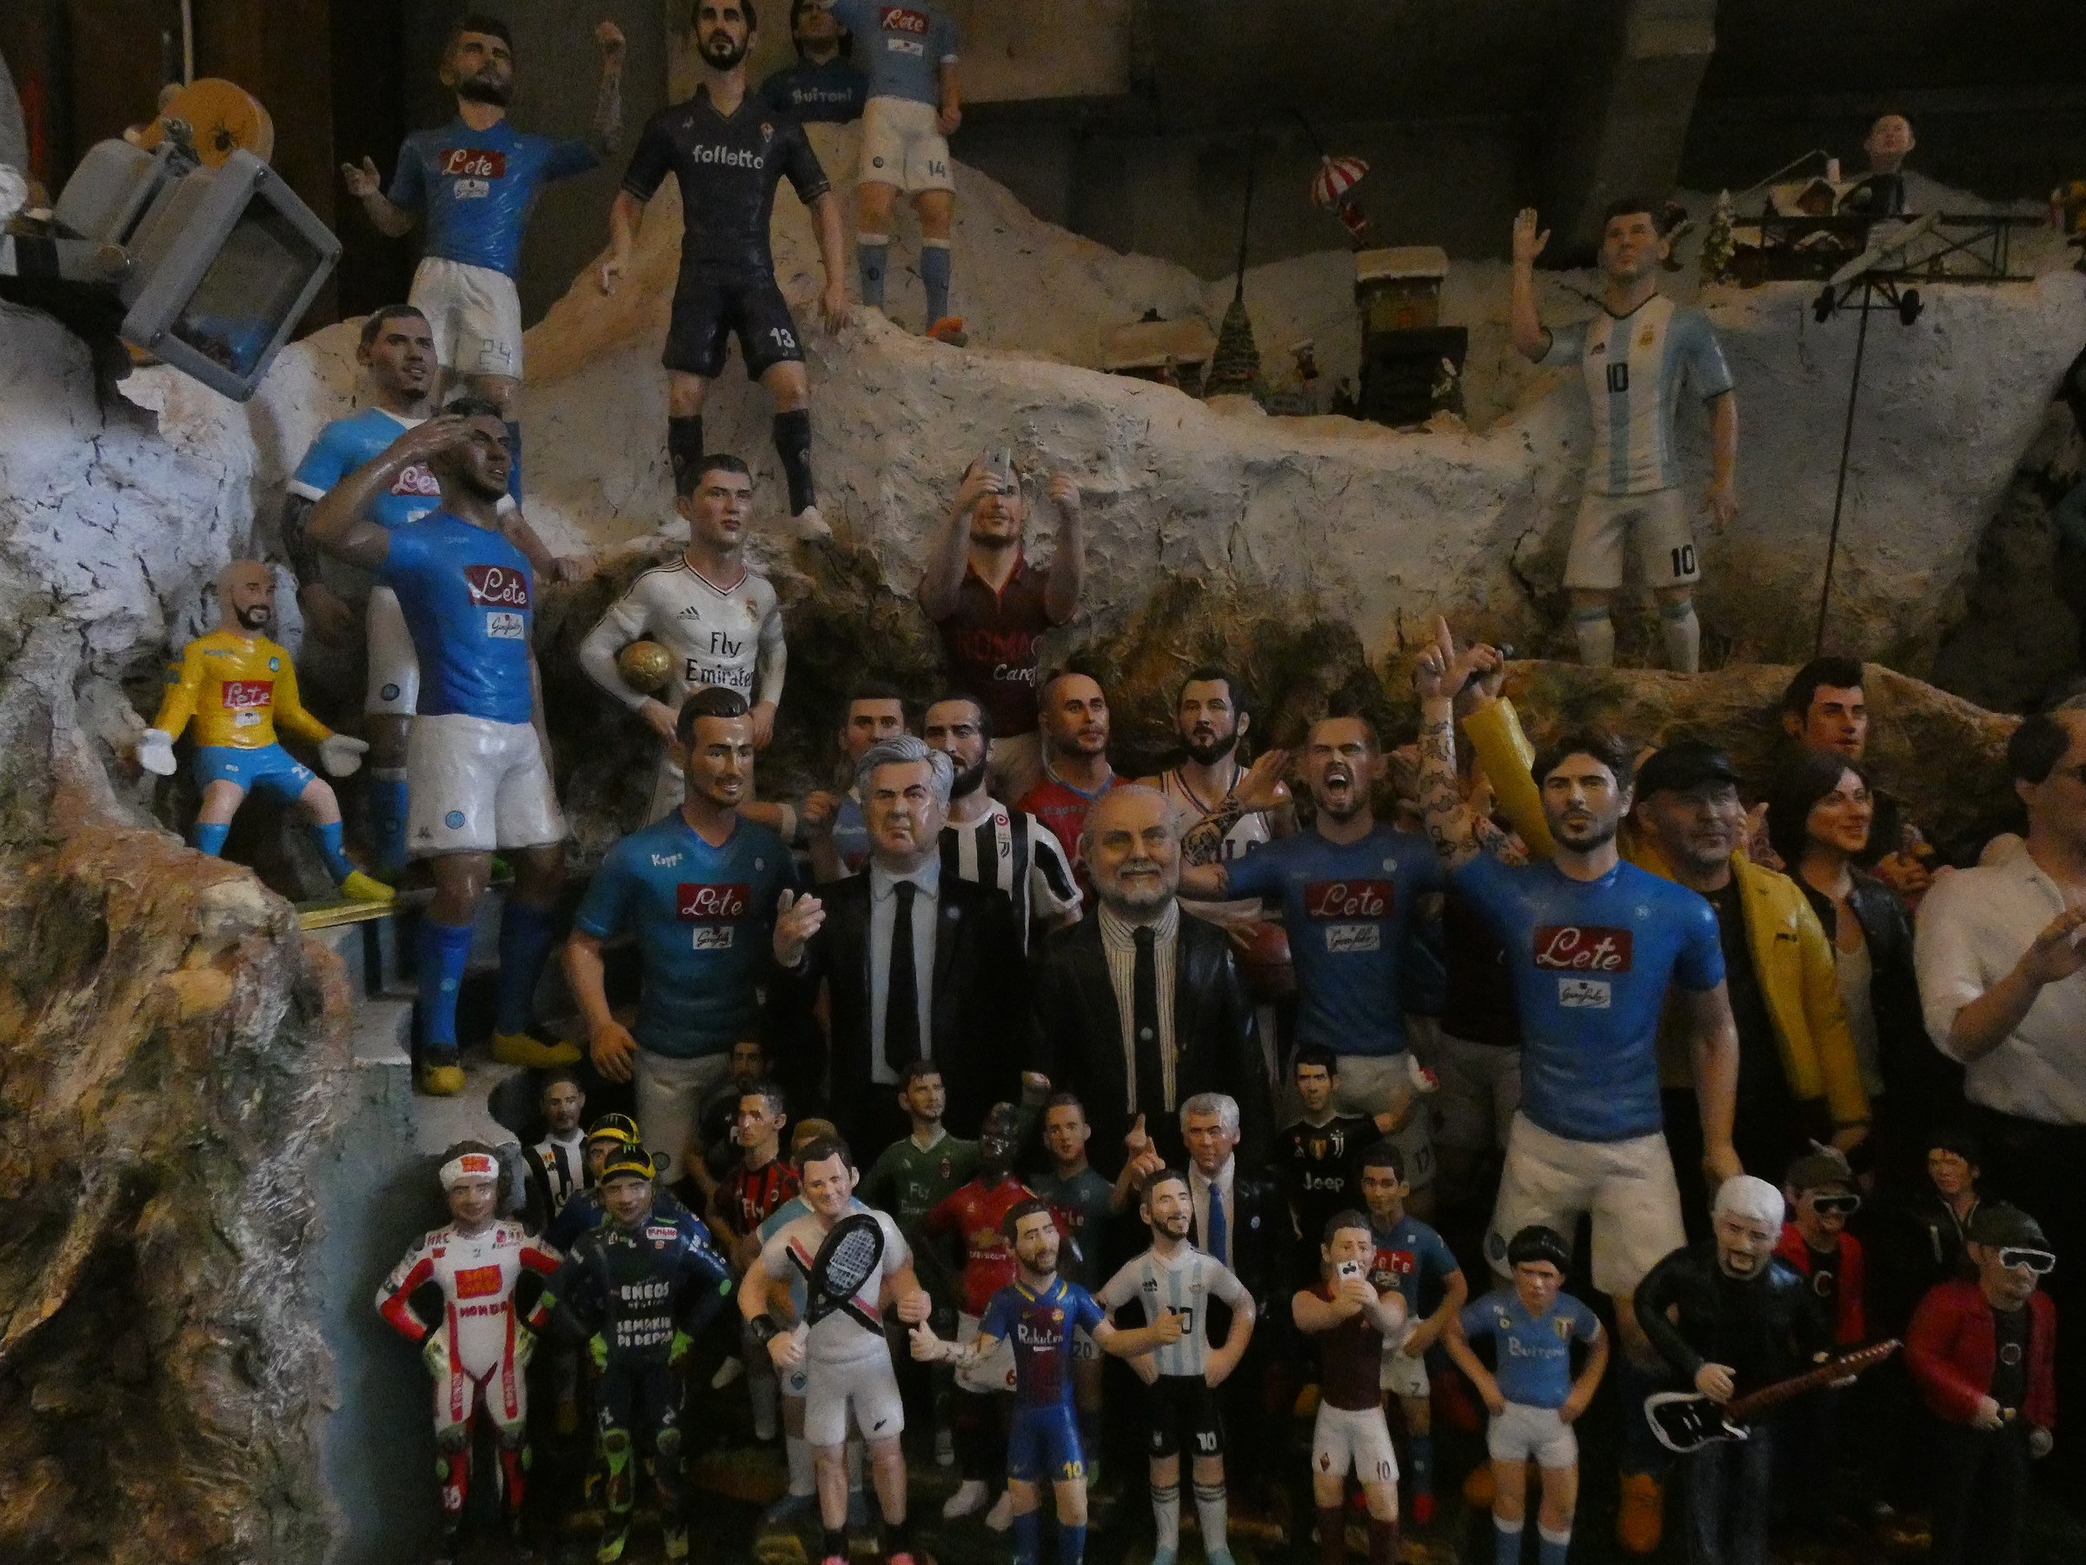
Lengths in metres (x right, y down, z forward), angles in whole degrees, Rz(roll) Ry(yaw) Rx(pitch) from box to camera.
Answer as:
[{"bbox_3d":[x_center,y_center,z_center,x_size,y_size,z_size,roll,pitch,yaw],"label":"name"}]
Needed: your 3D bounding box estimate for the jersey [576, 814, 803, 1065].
[{"bbox_3d":[-0.196,0.084,0.830,0.114,0.133,0.070,-2,4,-27],"label":"jersey"}]

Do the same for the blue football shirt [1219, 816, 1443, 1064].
[{"bbox_3d":[0.166,0.089,0.850,0.123,0.132,0.068,1,4,12],"label":"blue football shirt"}]

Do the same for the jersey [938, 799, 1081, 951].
[{"bbox_3d":[-0.036,0.075,0.900,0.118,0.130,0.065,0,4,0],"label":"jersey"}]

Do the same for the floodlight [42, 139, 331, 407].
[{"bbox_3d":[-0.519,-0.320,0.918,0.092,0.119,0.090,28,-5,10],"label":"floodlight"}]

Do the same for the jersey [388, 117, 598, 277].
[{"bbox_3d":[-0.404,-0.427,1.100,0.148,0.120,0.070,-1,4,-15],"label":"jersey"}]

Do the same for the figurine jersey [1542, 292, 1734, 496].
[{"bbox_3d":[0.417,-0.274,1.060,0.123,0.141,0.070,3,5,33],"label":"figurine jersey"}]

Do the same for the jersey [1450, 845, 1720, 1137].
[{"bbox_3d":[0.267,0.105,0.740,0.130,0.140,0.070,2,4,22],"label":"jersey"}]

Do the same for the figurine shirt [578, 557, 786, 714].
[{"bbox_3d":[-0.237,-0.088,1.000,0.122,0.123,0.078,-2,5,-32],"label":"figurine shirt"}]

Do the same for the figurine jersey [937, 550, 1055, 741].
[{"bbox_3d":[-0.035,-0.099,1.090,0.092,0.132,0.078,-1,4,-14],"label":"figurine jersey"}]

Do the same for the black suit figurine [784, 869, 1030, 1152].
[{"bbox_3d":[-0.068,0.125,0.755,0.122,0.162,0.075,0,4,5],"label":"black suit figurine"}]

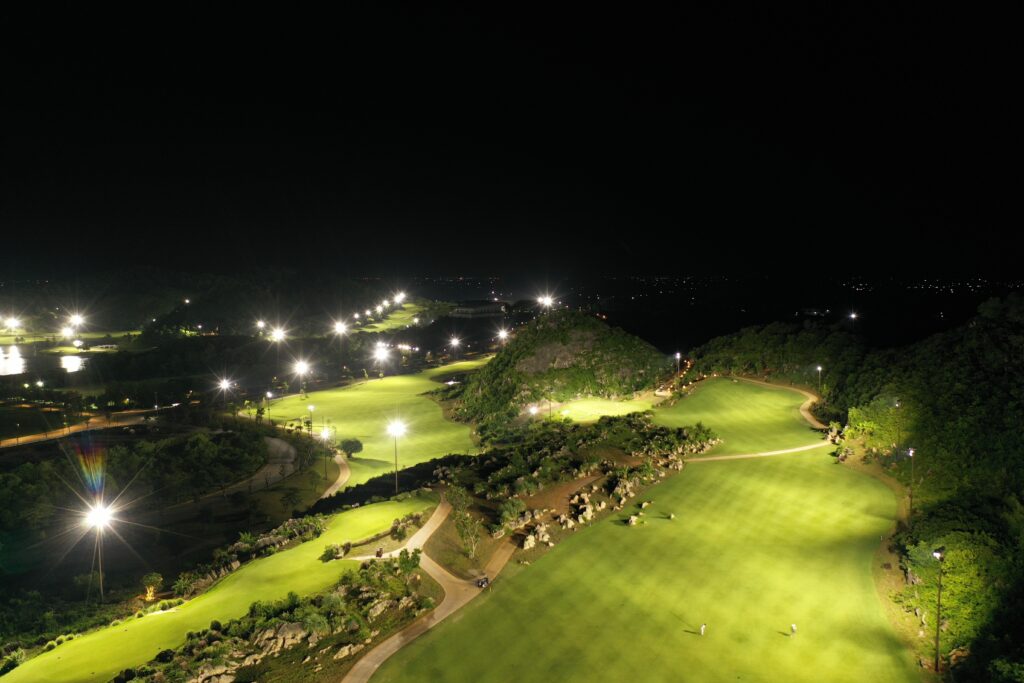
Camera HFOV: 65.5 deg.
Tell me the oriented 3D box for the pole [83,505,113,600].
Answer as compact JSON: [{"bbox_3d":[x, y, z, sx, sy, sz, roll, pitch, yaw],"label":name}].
[{"bbox_3d":[-68.850,35.920,133.210,1.300,16.000,2.200,4,7,41],"label":"pole"}]

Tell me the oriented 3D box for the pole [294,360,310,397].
[{"bbox_3d":[-106.040,19.780,401.190,2.200,16.000,1.300,-5,7,-40],"label":"pole"}]

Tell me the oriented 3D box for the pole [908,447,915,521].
[{"bbox_3d":[83.800,30.040,166.530,1.300,16.000,2.200,2,6,23],"label":"pole"}]

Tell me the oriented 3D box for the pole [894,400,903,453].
[{"bbox_3d":[109.320,24.540,224.460,1.300,16.000,2.200,2,6,23],"label":"pole"}]

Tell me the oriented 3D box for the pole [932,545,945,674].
[{"bbox_3d":[53.160,33.410,98.940,1.300,16.200,2.200,3,6,32],"label":"pole"}]

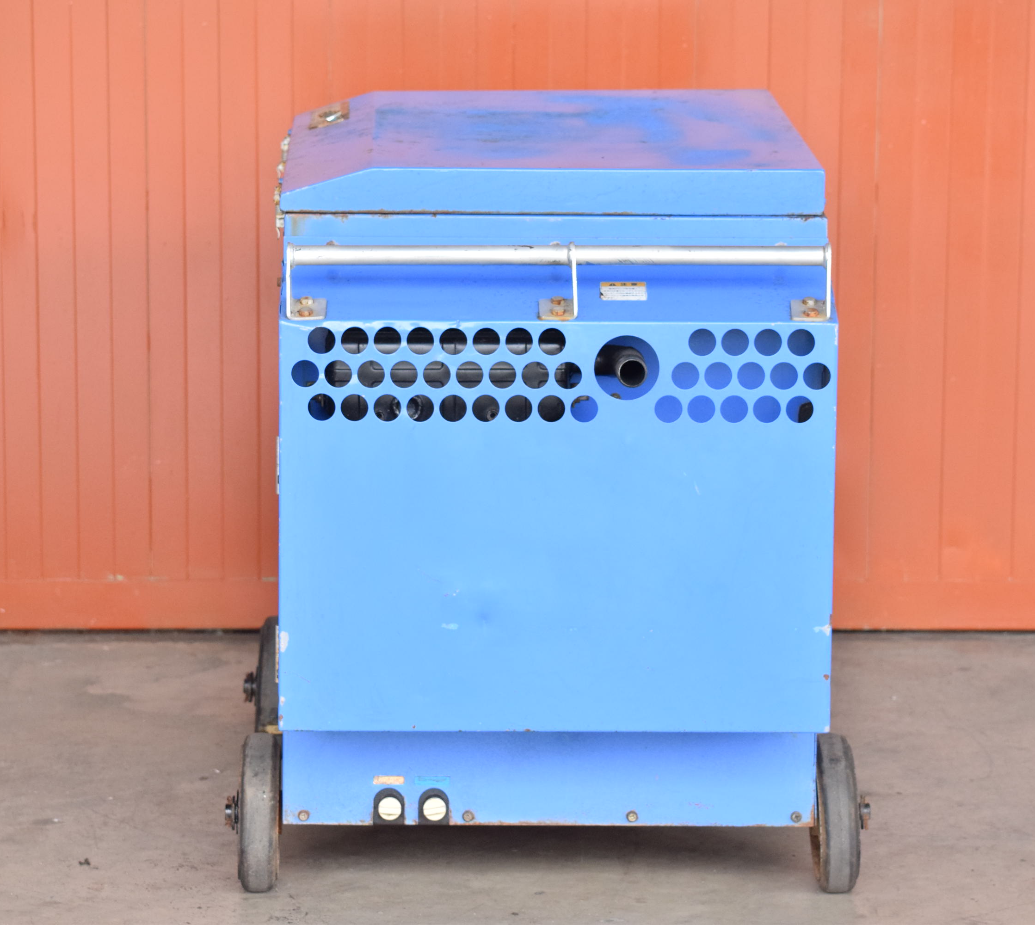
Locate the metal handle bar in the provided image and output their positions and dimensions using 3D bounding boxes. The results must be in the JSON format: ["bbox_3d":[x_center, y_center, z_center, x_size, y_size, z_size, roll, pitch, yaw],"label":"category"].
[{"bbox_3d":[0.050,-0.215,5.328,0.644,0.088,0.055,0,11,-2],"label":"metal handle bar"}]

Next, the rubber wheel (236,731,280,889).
[{"bbox_3d":[-0.324,0.440,5.640,0.050,0.200,0.200,0,11,-2],"label":"rubber wheel"}]

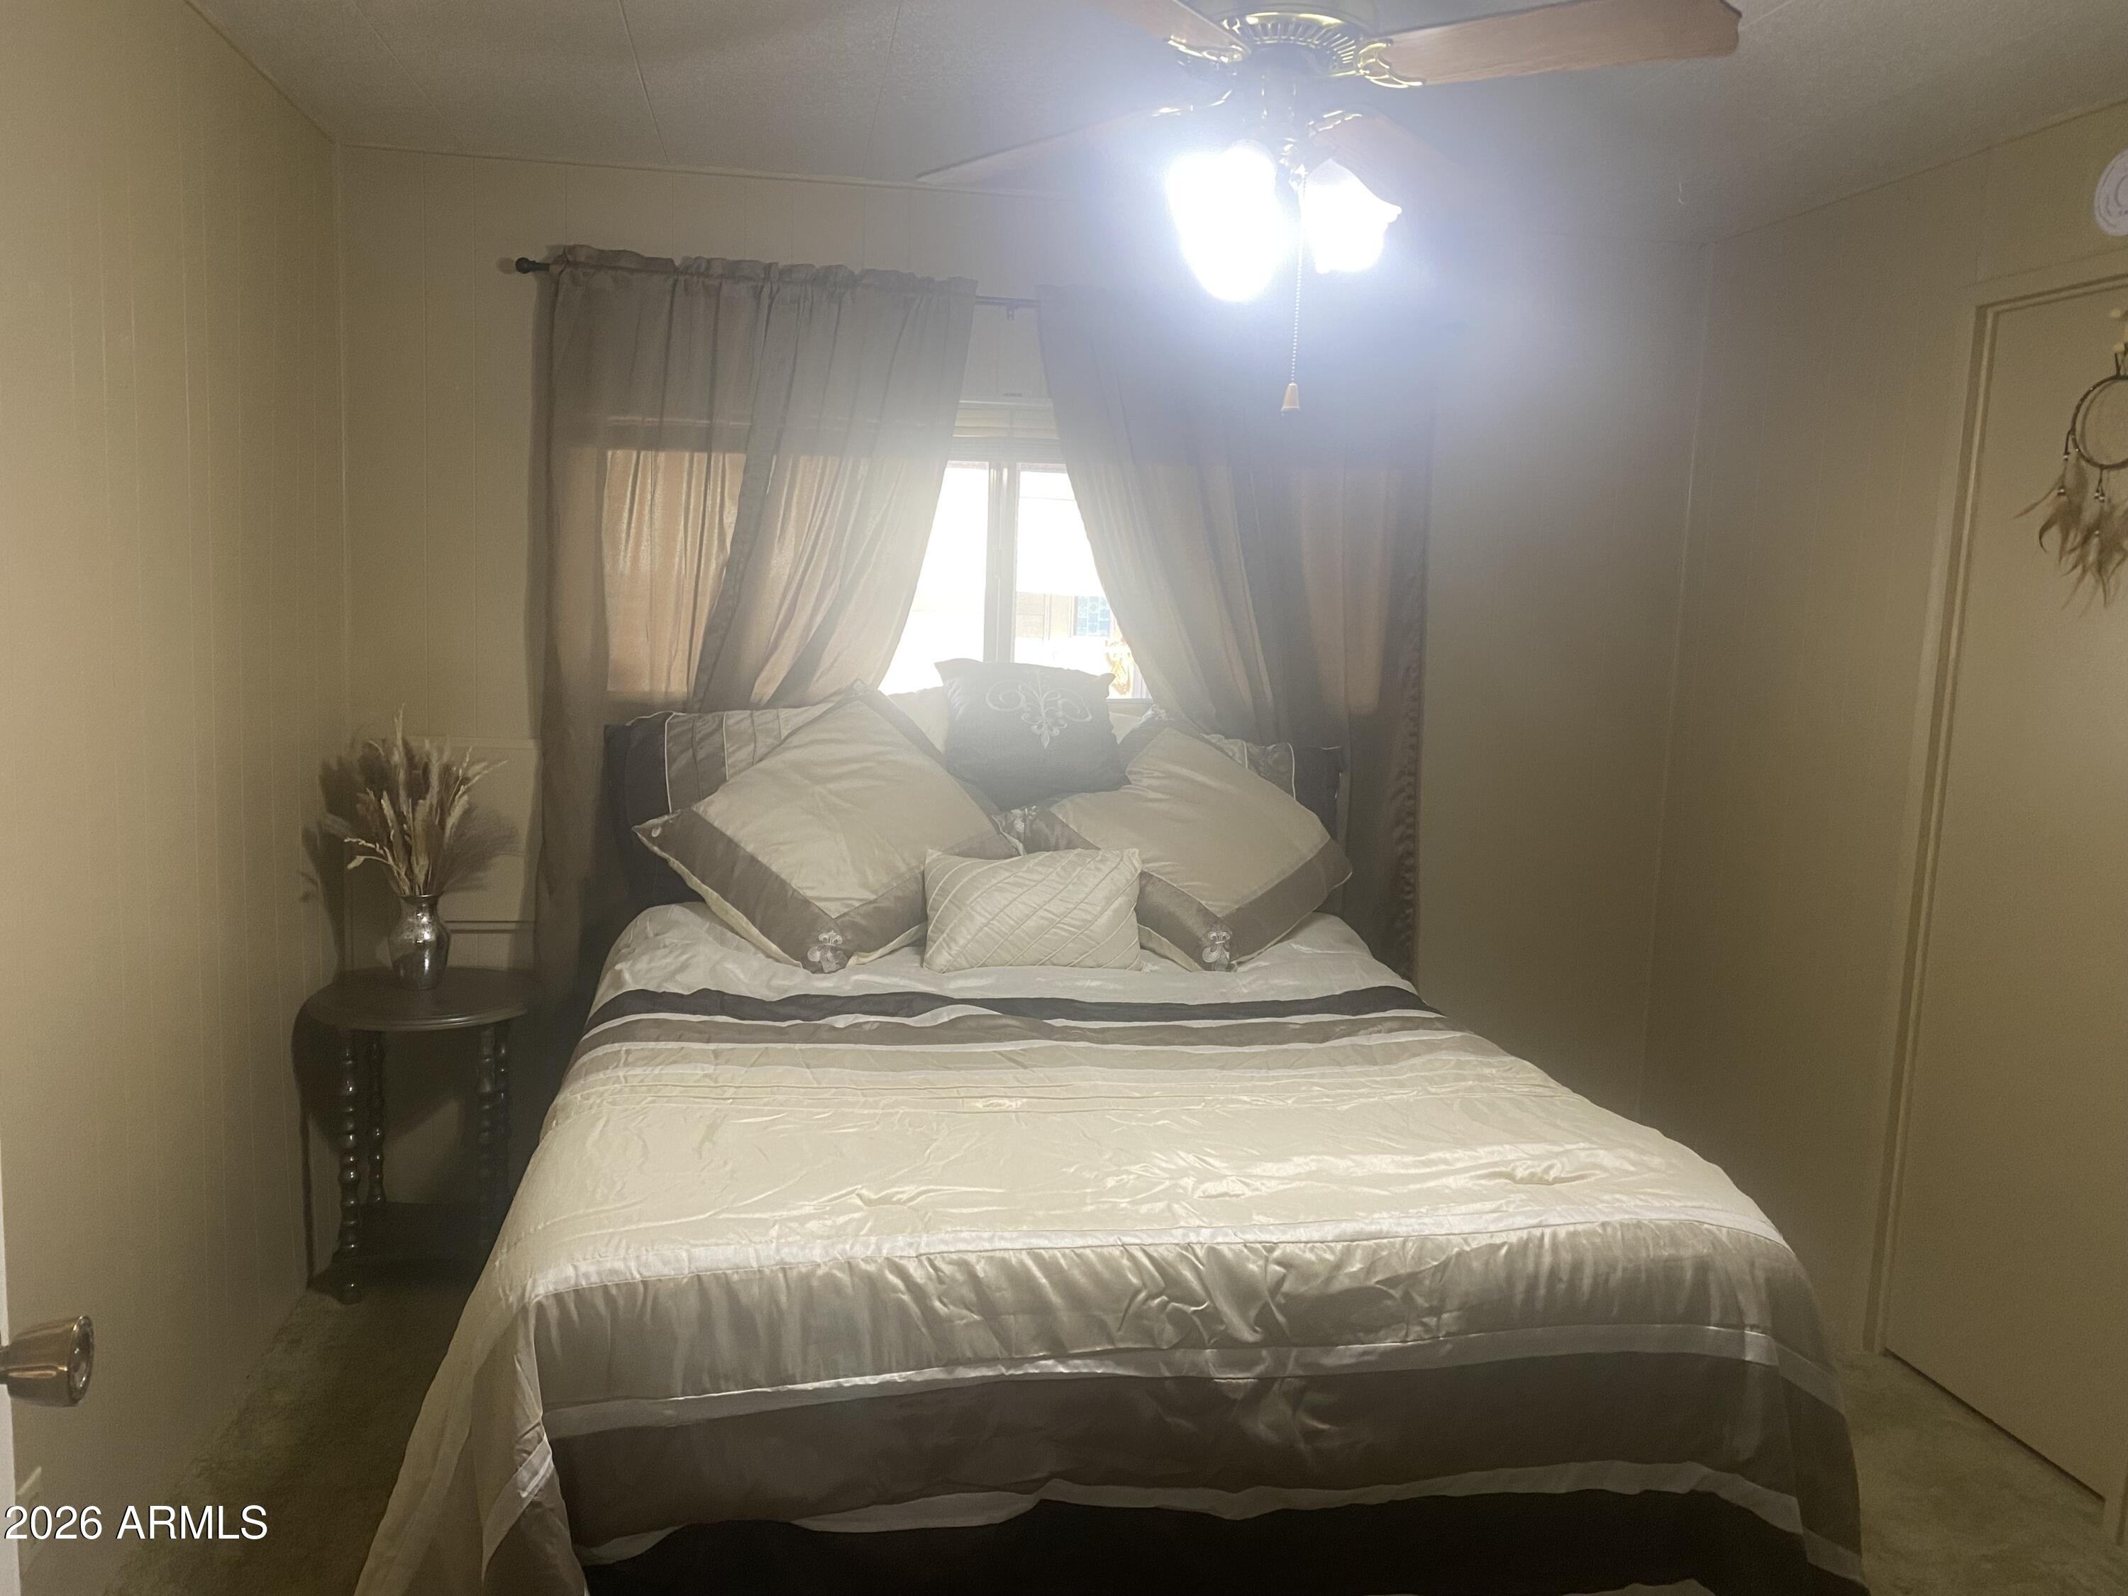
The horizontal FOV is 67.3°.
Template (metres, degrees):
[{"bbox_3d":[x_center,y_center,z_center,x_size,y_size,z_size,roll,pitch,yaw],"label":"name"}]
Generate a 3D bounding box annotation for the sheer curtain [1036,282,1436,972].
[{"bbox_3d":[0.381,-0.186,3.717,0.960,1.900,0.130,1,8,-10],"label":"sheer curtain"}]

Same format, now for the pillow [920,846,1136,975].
[{"bbox_3d":[-0.056,0.214,3.053,0.425,0.265,0.130,1,-32,-10],"label":"pillow"}]

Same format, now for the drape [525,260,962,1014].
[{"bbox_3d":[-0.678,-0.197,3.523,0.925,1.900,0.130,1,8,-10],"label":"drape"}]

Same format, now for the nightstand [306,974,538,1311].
[{"bbox_3d":[-1.301,0.687,3.272,0.434,0.582,0.434,1,8,-10],"label":"nightstand"}]

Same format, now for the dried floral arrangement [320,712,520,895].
[{"bbox_3d":[-1.306,0.021,3.256,0.340,0.385,0.290,1,8,-10],"label":"dried floral arrangement"}]

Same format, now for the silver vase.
[{"bbox_3d":[-1.327,0.296,3.291,0.117,0.186,0.117,1,8,-10],"label":"silver vase"}]

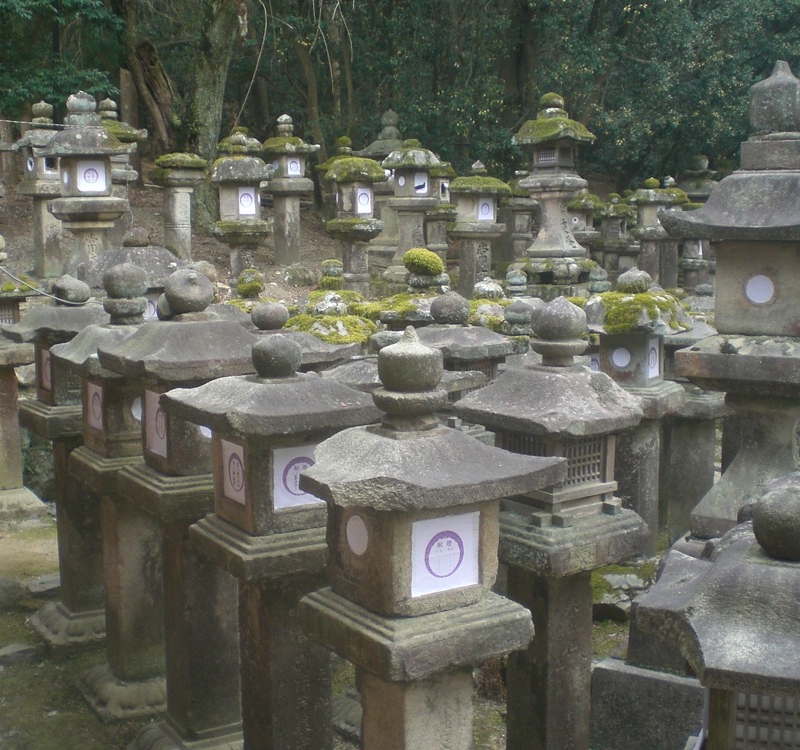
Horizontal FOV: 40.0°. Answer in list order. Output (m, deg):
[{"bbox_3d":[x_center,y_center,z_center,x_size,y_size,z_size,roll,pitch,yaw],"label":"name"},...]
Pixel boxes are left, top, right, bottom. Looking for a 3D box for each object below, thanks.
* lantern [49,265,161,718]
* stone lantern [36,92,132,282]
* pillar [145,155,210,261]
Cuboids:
[{"bbox_3d":[-1.189,0.510,4.792,0.520,1.971,0.520,-6,12,-30],"label":"lantern"},{"bbox_3d":[-2.548,-1.395,8.940,0.630,1.778,0.630,-6,11,-34],"label":"stone lantern"},{"bbox_3d":[-2.469,-1.888,12.293,0.500,1.185,0.500,-7,11,-38],"label":"pillar"}]

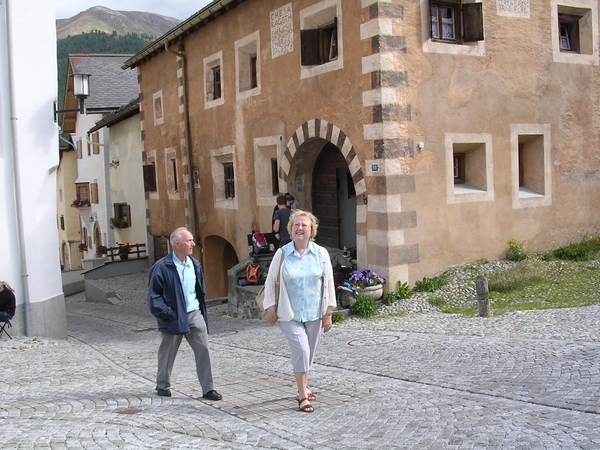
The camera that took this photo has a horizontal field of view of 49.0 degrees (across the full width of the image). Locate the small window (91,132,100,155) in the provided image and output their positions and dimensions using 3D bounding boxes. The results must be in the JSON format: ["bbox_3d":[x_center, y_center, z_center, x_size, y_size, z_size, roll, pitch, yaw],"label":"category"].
[{"bbox_3d":[-10.556,-4.207,34.000,0.220,1.150,0.950,-5,5,-35],"label":"small window"}]

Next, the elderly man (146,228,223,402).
[{"bbox_3d":[-1.121,0.848,6.420,0.580,1.640,0.520,2,6,44],"label":"elderly man"}]

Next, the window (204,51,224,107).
[{"bbox_3d":[-2.151,-3.749,17.177,0.250,1.304,1.304,-5,5,-29],"label":"window"}]

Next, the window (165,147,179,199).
[{"bbox_3d":[-3.844,-1.562,20.220,0.220,1.600,0.913,-5,5,-30],"label":"window"}]

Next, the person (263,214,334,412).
[{"bbox_3d":[0.000,0.706,5.500,0.600,1.630,0.440,-3,4,-3],"label":"person"}]

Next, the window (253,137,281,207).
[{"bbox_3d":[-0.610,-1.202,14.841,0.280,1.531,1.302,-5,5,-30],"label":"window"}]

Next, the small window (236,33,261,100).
[{"bbox_3d":[-1.115,-3.672,15.362,0.270,1.394,1.326,-5,5,-29],"label":"small window"}]

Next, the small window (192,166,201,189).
[{"bbox_3d":[-2.925,-1.324,18.478,0.100,0.607,0.413,-5,5,-30],"label":"small window"}]

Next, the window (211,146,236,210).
[{"bbox_3d":[-1.857,-1.211,17.038,0.250,1.539,1.553,-5,5,-29],"label":"window"}]

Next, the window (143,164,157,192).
[{"bbox_3d":[-5.040,-1.546,21.937,0.250,0.900,0.780,-5,5,-30],"label":"window"}]

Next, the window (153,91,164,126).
[{"bbox_3d":[-4.418,-3.676,20.825,0.160,1.007,0.850,-5,5,-30],"label":"window"}]

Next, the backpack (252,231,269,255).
[{"bbox_3d":[-0.828,0.373,13.800,0.320,0.500,0.270,-5,-9,-27],"label":"backpack"}]

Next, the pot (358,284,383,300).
[{"bbox_3d":[1.069,1.161,11.000,0.630,0.280,0.630,-2,4,0],"label":"pot"}]

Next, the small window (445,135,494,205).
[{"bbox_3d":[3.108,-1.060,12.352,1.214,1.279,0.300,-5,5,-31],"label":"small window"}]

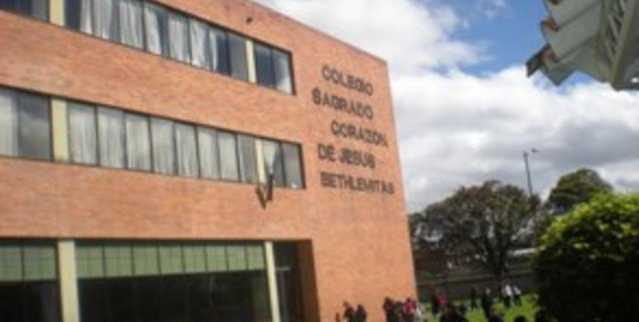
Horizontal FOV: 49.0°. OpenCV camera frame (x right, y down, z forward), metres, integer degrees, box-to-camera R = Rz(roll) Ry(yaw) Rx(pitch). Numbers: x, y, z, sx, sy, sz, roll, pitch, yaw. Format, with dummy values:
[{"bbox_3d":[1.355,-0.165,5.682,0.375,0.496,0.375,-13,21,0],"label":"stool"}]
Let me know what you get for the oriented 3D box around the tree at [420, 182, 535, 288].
[{"bbox_3d":[12.381,5.994,55.000,8.600,8.900,8.600,-13,-13,33],"label":"tree"}]

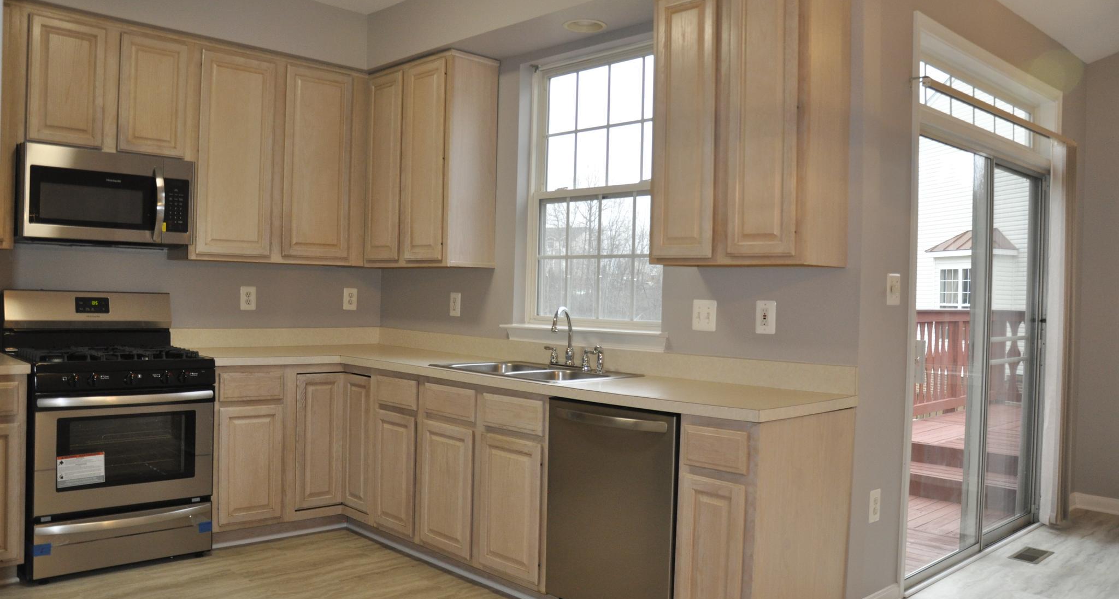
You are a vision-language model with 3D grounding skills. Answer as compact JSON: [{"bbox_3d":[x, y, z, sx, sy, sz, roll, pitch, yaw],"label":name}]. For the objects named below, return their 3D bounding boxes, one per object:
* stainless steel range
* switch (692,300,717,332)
[{"bbox_3d":[-2.005,0.570,3.712,0.680,1.203,0.751,2,1,45],"label":"stainless steel range"},{"bbox_3d":[0.599,0.067,3.450,0.120,0.128,0.013,2,1,44],"label":"switch"}]

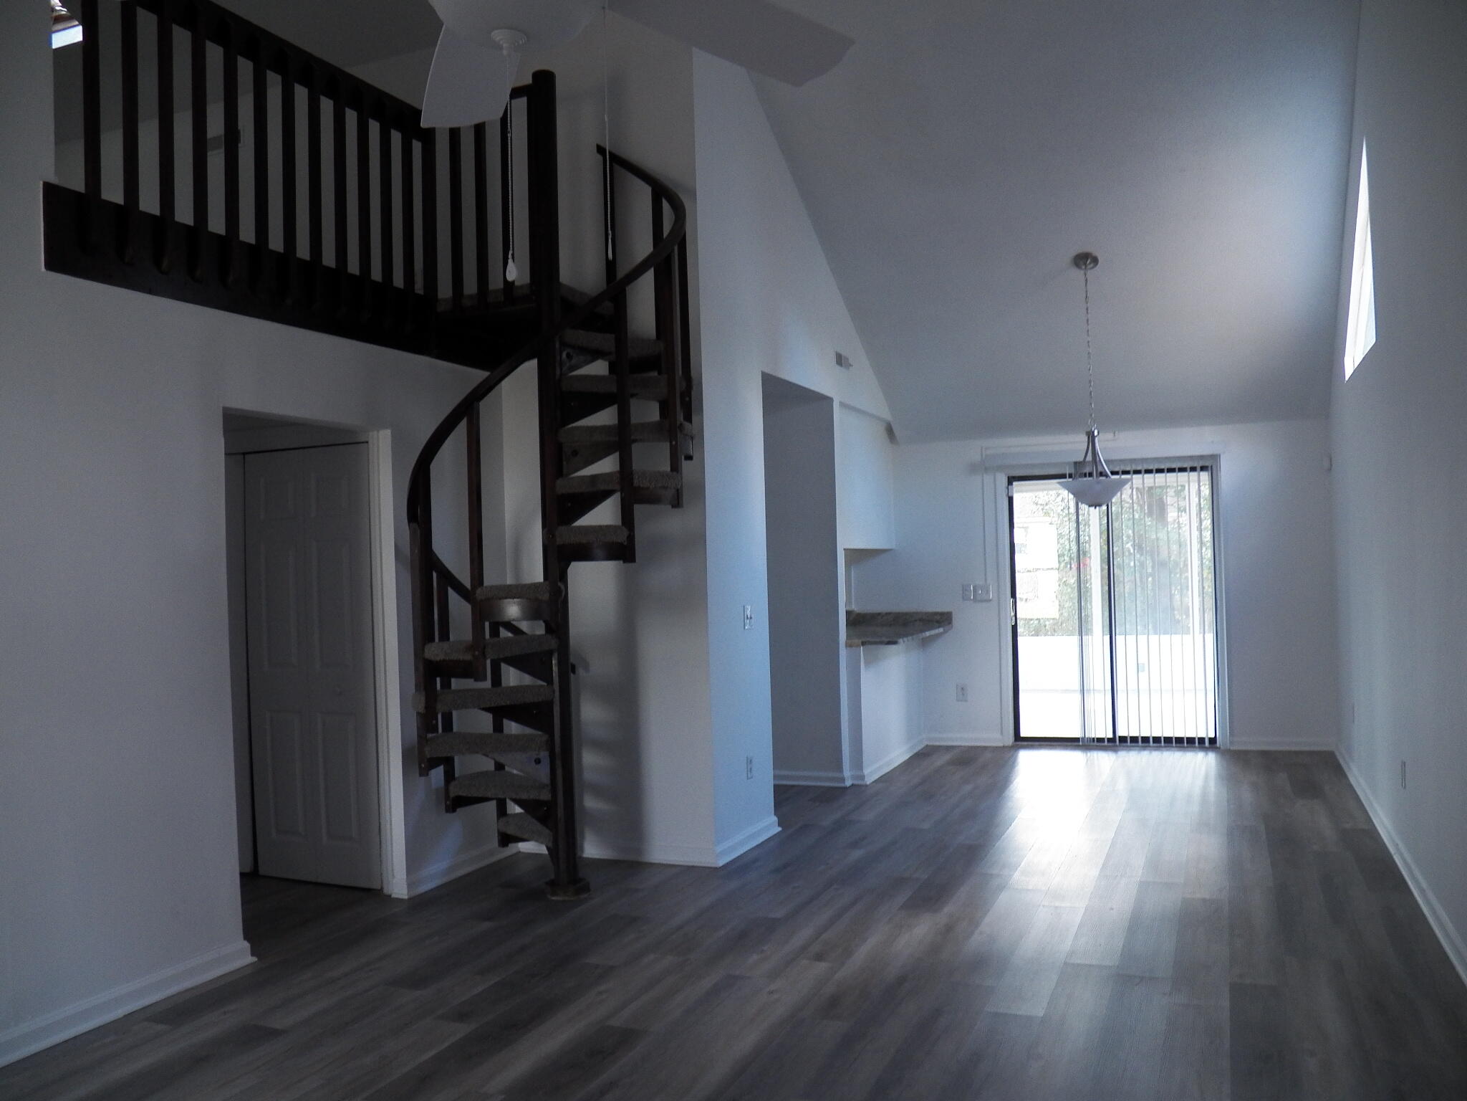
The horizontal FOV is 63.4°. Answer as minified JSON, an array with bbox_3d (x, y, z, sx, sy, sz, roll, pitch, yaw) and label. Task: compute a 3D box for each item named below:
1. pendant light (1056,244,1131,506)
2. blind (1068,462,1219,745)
[{"bbox_3d":[2.133,-1.015,7.080,0.425,1.525,0.425,-2,-1,20],"label":"pendant light"},{"bbox_3d":[2.925,0.389,8.479,0.991,2.004,0.090,-2,-1,20],"label":"blind"}]

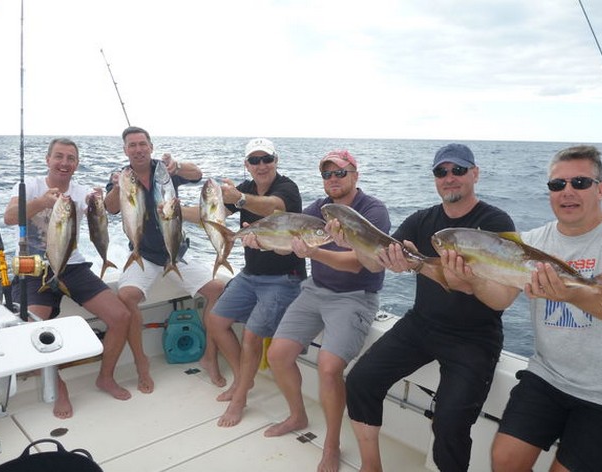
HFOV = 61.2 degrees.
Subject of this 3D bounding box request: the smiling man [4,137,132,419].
[{"bbox_3d":[-1.304,0.228,2.934,0.650,1.500,0.660,-2,11,-16],"label":"smiling man"}]

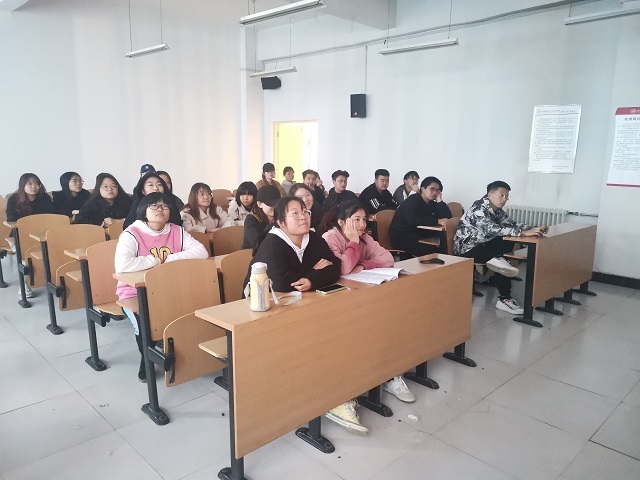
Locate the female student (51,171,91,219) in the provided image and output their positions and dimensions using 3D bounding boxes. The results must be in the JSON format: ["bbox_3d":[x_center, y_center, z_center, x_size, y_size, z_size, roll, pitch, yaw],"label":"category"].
[{"bbox_3d":[-2.710,-0.153,5.438,0.760,1.270,0.530,8,13,35],"label":"female student"}]

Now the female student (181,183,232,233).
[{"bbox_3d":[-1.052,0.067,4.546,0.770,1.210,0.540,10,13,40],"label":"female student"}]

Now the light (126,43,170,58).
[{"bbox_3d":[-2.776,-3.026,7.725,1.210,0.100,0.130,9,13,39],"label":"light"}]

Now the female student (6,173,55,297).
[{"bbox_3d":[-2.996,-0.089,5.115,0.770,1.250,0.540,9,13,37],"label":"female student"}]

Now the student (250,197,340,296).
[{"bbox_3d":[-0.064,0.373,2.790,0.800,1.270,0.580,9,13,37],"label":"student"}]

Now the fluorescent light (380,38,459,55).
[{"bbox_3d":[1.431,-2.809,7.029,1.220,0.100,0.130,9,13,39],"label":"fluorescent light"}]

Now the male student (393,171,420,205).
[{"bbox_3d":[1.035,-0.276,6.451,0.740,1.270,0.530,9,13,37],"label":"male student"}]

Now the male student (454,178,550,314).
[{"bbox_3d":[1.702,0.059,4.508,0.550,1.204,0.786,-8,13,-41],"label":"male student"}]

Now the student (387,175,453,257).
[{"bbox_3d":[1.126,-0.051,5.090,0.531,1.214,0.708,-7,13,-39],"label":"student"}]

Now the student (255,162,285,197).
[{"bbox_3d":[-0.706,-0.452,7.046,0.491,1.312,0.659,-4,11,-26],"label":"student"}]

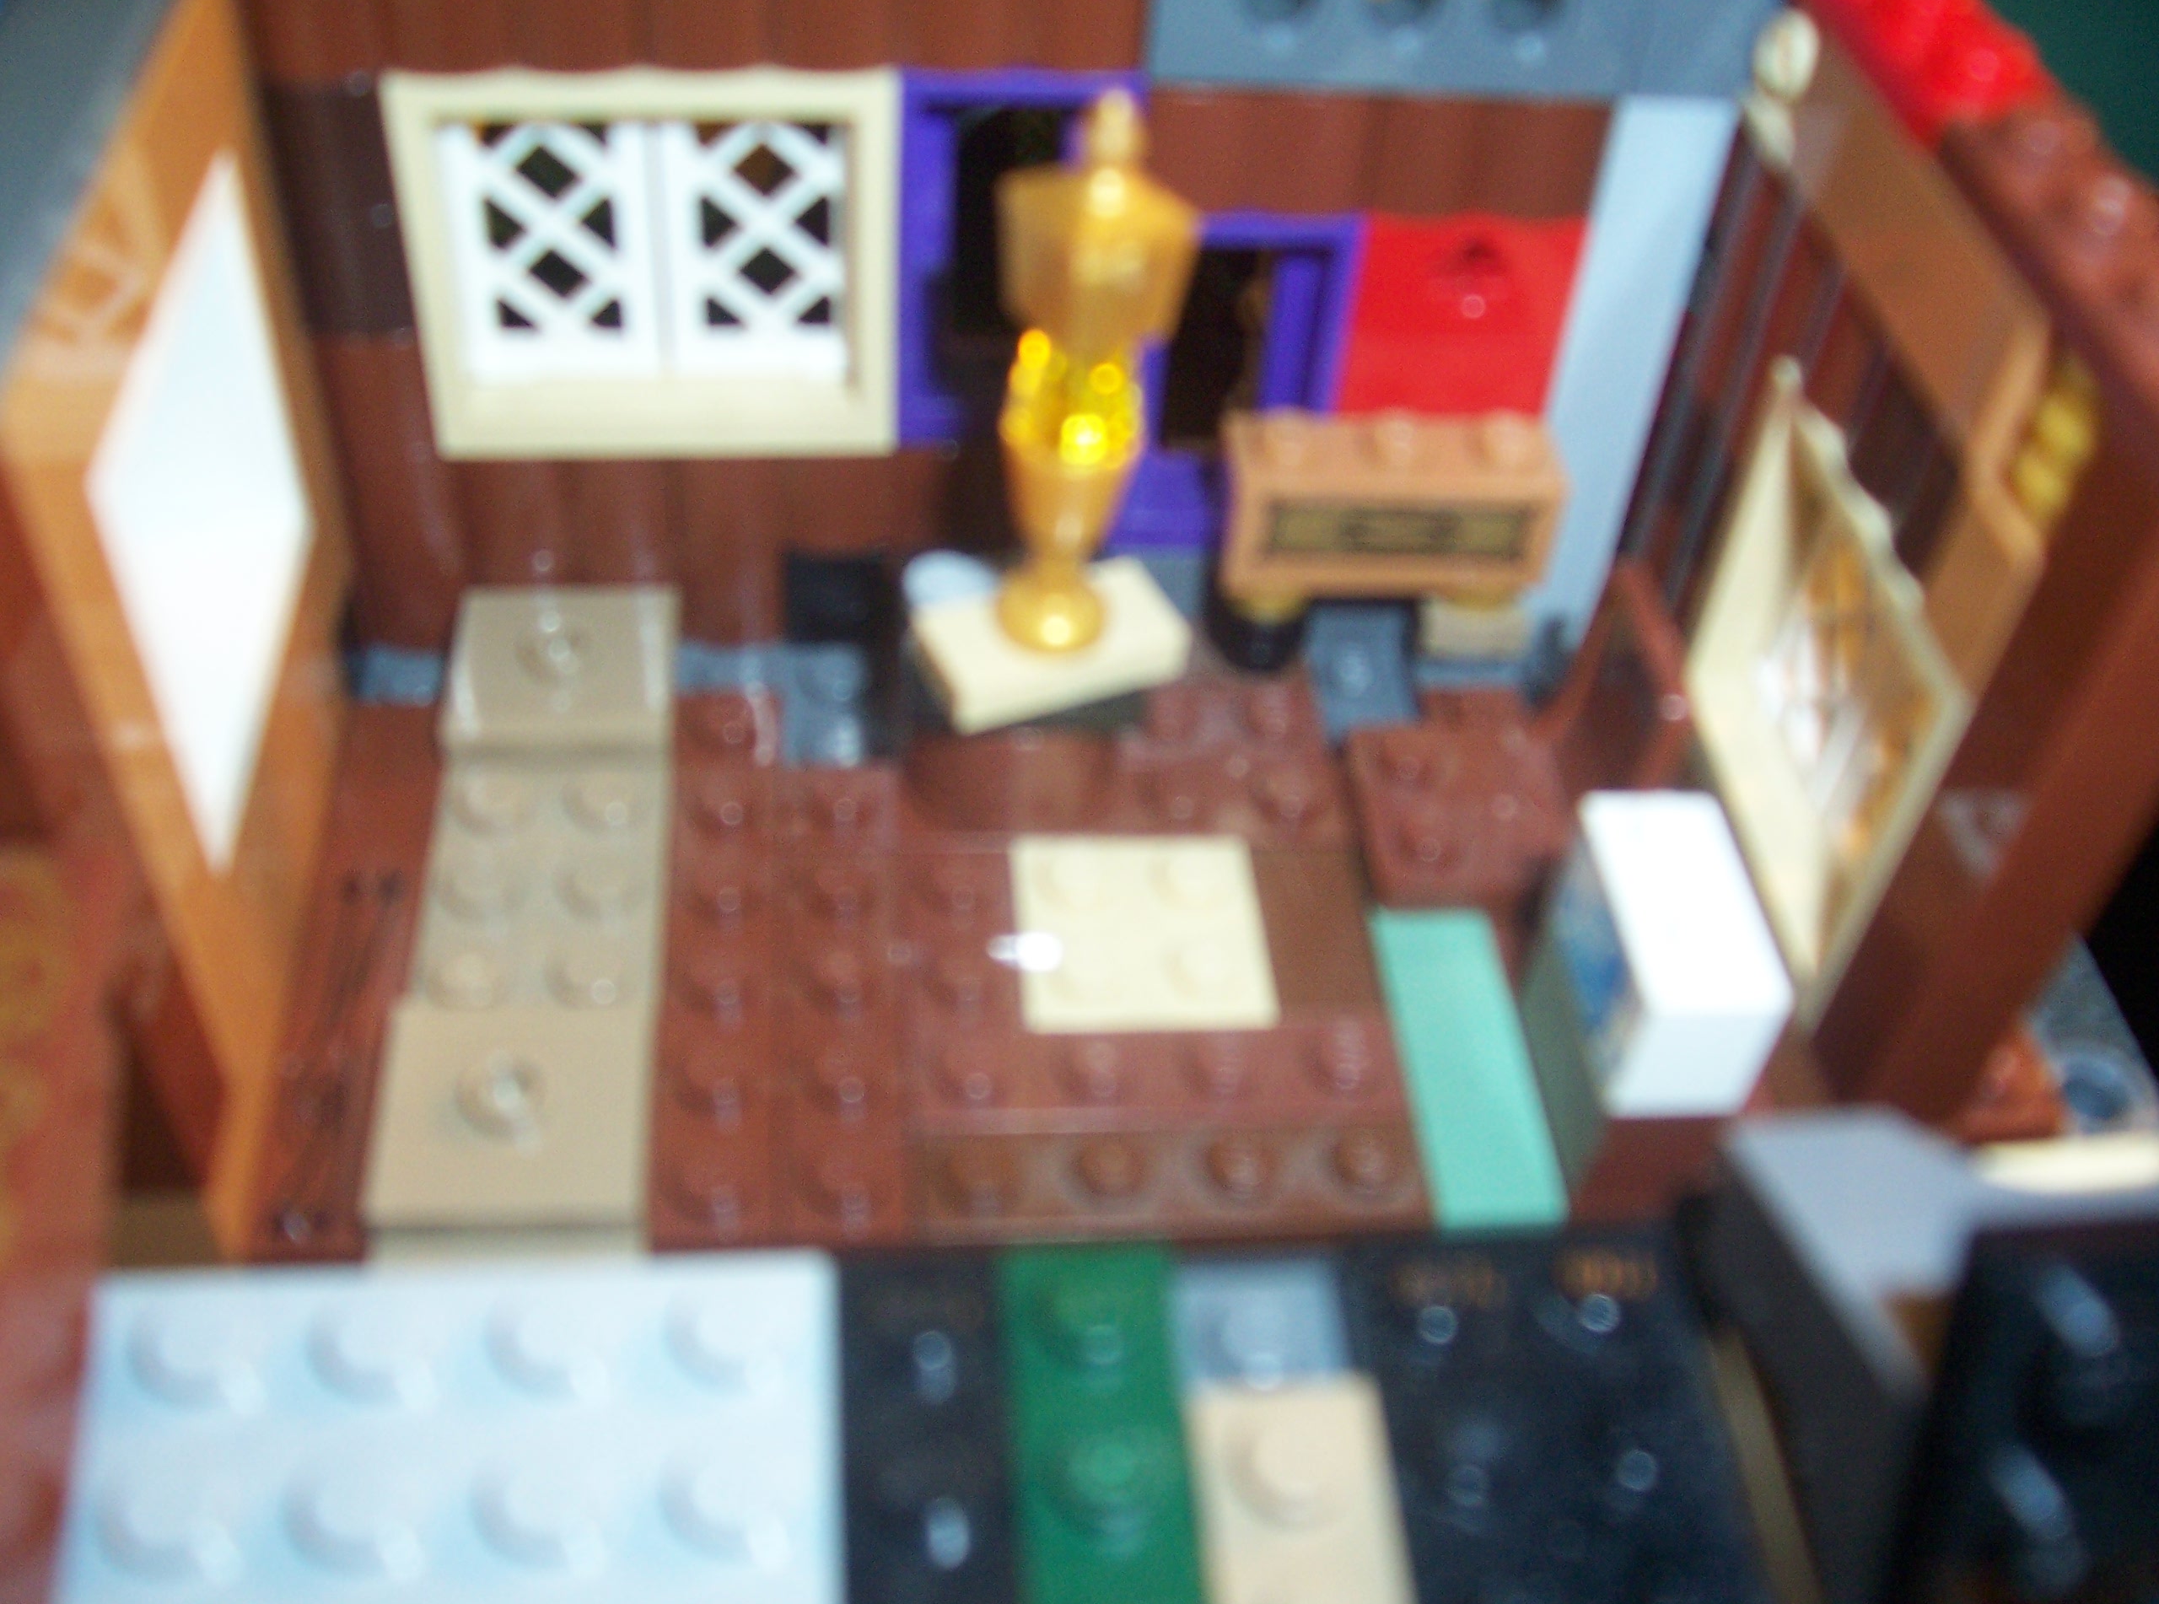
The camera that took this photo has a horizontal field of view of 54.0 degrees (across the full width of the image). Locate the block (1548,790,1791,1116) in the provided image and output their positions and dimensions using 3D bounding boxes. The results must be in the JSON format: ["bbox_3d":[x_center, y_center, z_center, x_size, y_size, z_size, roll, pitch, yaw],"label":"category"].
[{"bbox_3d":[0.034,0.008,0.123,0.008,0.010,0.016,-1,47,-6],"label":"block"}]

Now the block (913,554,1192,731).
[{"bbox_3d":[-0.002,-0.010,0.143,0.016,0.003,0.009,-18,51,-21],"label":"block"}]

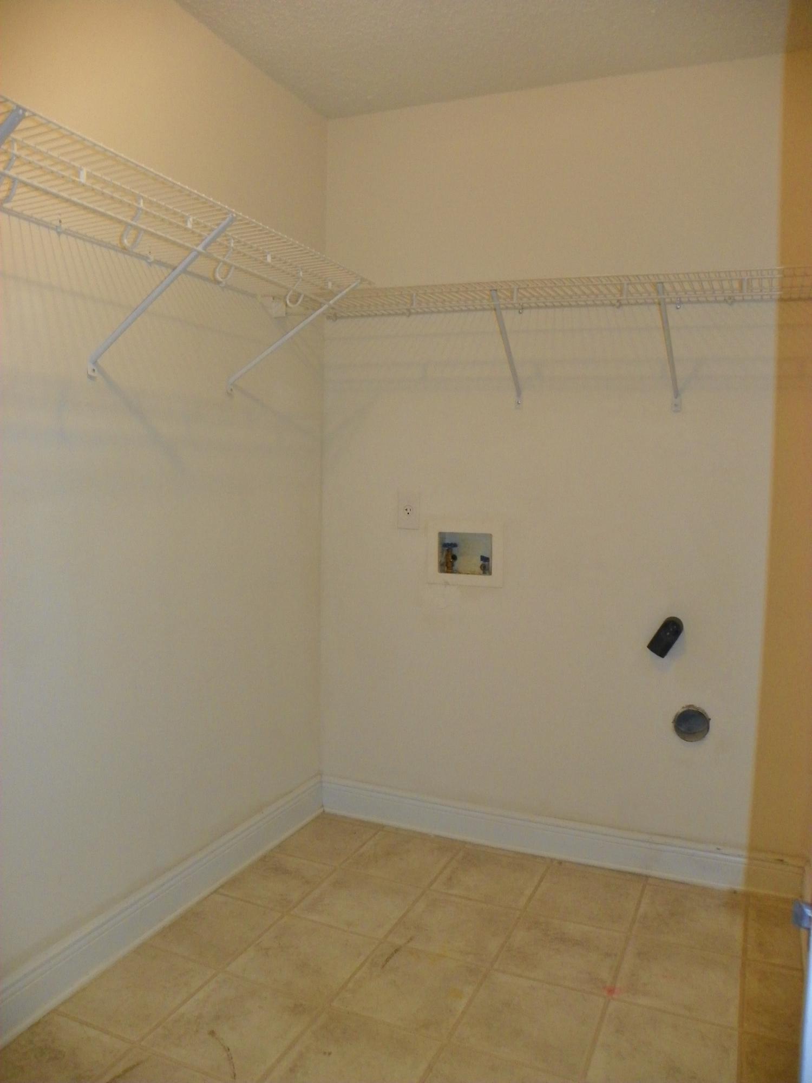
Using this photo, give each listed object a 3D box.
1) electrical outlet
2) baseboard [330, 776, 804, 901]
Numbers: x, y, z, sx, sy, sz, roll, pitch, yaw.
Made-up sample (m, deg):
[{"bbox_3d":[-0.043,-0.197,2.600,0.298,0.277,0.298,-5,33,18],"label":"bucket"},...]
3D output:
[{"bbox_3d":[0.009,-0.103,2.680,0.073,0.117,0.010,3,6,23],"label":"electrical outlet"},{"bbox_3d":[0.420,0.933,2.605,1.560,0.141,0.016,3,6,23],"label":"baseboard"}]

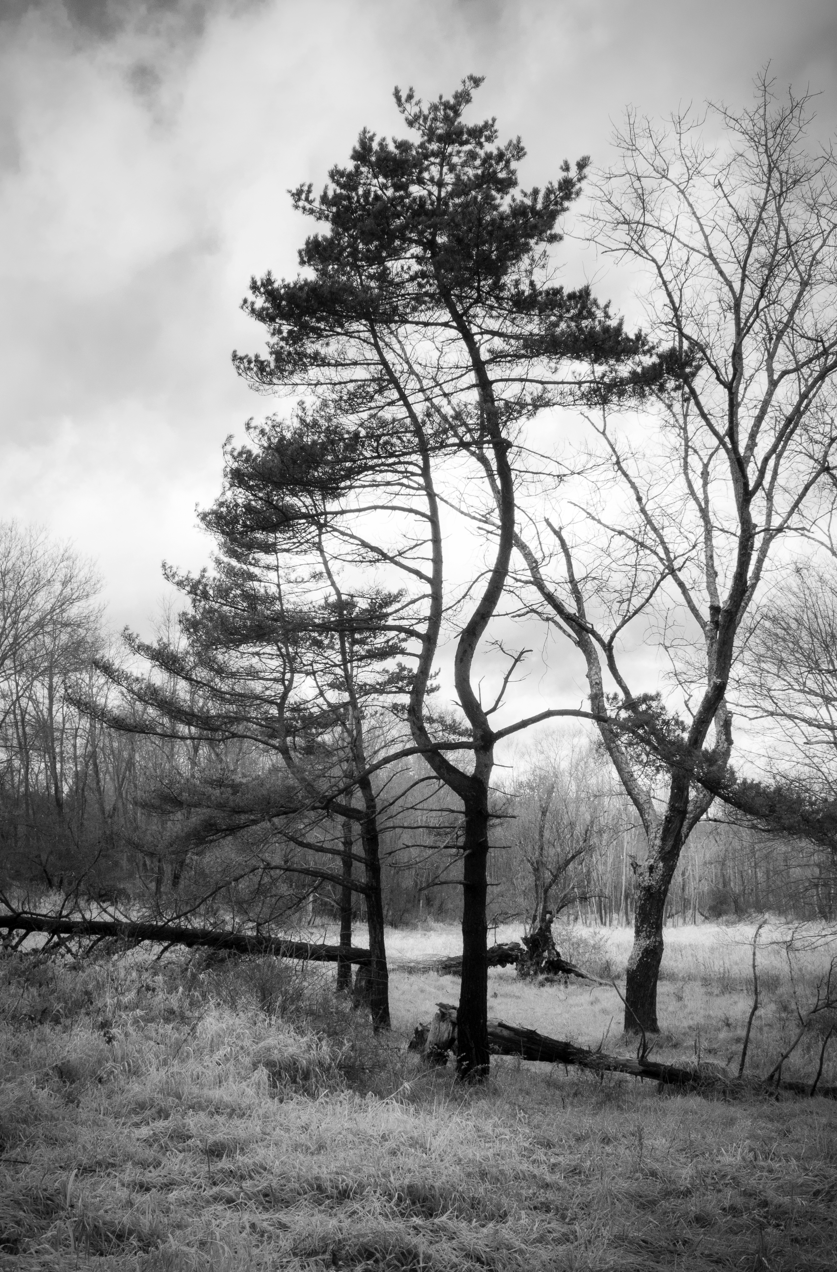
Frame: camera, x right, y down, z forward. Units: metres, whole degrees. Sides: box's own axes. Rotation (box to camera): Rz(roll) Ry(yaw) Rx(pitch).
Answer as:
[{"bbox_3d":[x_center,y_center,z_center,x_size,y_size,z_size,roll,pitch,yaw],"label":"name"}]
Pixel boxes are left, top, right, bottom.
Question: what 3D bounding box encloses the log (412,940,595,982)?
[{"bbox_3d":[1.488,5.861,28.676,3.300,0.640,0.750,-3,-10,20],"label":"log"}]

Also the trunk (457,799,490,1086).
[{"bbox_3d":[0.480,2.611,13.940,0.280,2.405,0.280,0,-9,0],"label":"trunk"}]

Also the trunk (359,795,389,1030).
[{"bbox_3d":[-0.517,3.227,18.706,0.330,2.679,0.290,0,-9,0],"label":"trunk"}]

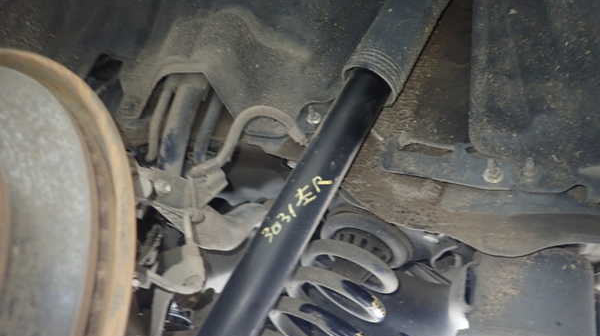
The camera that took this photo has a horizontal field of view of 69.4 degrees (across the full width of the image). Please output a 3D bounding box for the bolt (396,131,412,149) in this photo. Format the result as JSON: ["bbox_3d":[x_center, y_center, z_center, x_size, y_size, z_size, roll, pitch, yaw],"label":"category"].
[{"bbox_3d":[0.118,-0.031,0.490,0.017,0.017,0.016,2,-36,9],"label":"bolt"}]

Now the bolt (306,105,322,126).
[{"bbox_3d":[0.018,-0.064,0.530,0.018,0.018,0.022,2,-36,9],"label":"bolt"}]

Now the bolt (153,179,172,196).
[{"bbox_3d":[-0.143,0.020,0.450,0.016,0.016,0.016,23,-6,-30],"label":"bolt"}]

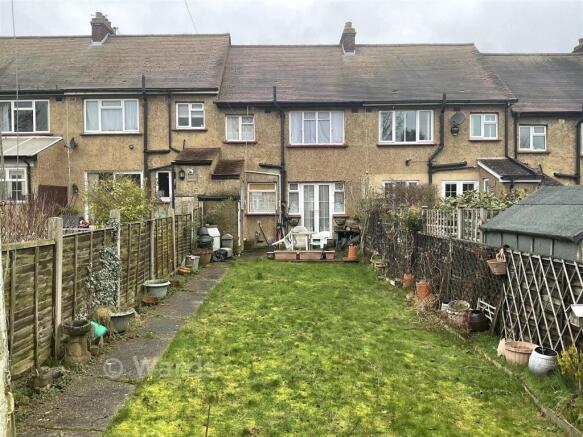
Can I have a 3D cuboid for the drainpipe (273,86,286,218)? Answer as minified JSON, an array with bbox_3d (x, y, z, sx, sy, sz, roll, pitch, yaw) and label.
[{"bbox_3d":[-0.419,-2.043,17.500,0.420,5.400,0.280,0,1,0],"label":"drainpipe"}]

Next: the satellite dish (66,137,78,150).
[{"bbox_3d":[-7.644,-2.618,17.043,0.487,0.457,0.386,1,2,45],"label":"satellite dish"}]

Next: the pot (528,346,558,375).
[{"bbox_3d":[2.604,1.478,5.046,0.279,0.254,0.279,0,1,0],"label":"pot"}]

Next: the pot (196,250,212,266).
[{"bbox_3d":[-2.245,1.019,12.600,0.440,0.400,0.440,0,1,0],"label":"pot"}]

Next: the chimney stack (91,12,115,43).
[{"bbox_3d":[-8.095,-8.026,21.119,0.507,1.410,1.370,-1,1,0],"label":"chimney stack"}]

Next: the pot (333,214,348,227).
[{"bbox_3d":[1.761,0.083,17.550,0.440,0.340,0.280,0,1,0],"label":"pot"}]

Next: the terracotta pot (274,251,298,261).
[{"bbox_3d":[-0.127,0.943,12.454,0.599,0.203,0.223,-1,1,0],"label":"terracotta pot"}]

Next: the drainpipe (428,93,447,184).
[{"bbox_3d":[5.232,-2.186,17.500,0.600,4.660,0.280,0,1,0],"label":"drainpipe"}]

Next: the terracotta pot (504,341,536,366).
[{"bbox_3d":[2.679,1.593,5.700,0.400,0.230,0.400,0,1,0],"label":"terracotta pot"}]

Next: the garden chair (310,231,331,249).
[{"bbox_3d":[0.836,0.724,14.032,0.568,0.731,0.568,-1,1,-30],"label":"garden chair"}]

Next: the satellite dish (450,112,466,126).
[{"bbox_3d":[5.917,-3.515,17.300,0.520,0.500,0.300,0,1,30],"label":"satellite dish"}]

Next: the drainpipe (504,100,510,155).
[{"bbox_3d":[7.763,-3.235,17.550,0.140,2.020,0.140,0,1,0],"label":"drainpipe"}]

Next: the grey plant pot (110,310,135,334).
[{"bbox_3d":[-2.199,1.340,6.354,0.304,0.259,0.304,-1,1,0],"label":"grey plant pot"}]

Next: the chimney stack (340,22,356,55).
[{"bbox_3d":[2.433,-7.602,21.112,0.507,1.404,1.370,-1,1,0],"label":"chimney stack"}]

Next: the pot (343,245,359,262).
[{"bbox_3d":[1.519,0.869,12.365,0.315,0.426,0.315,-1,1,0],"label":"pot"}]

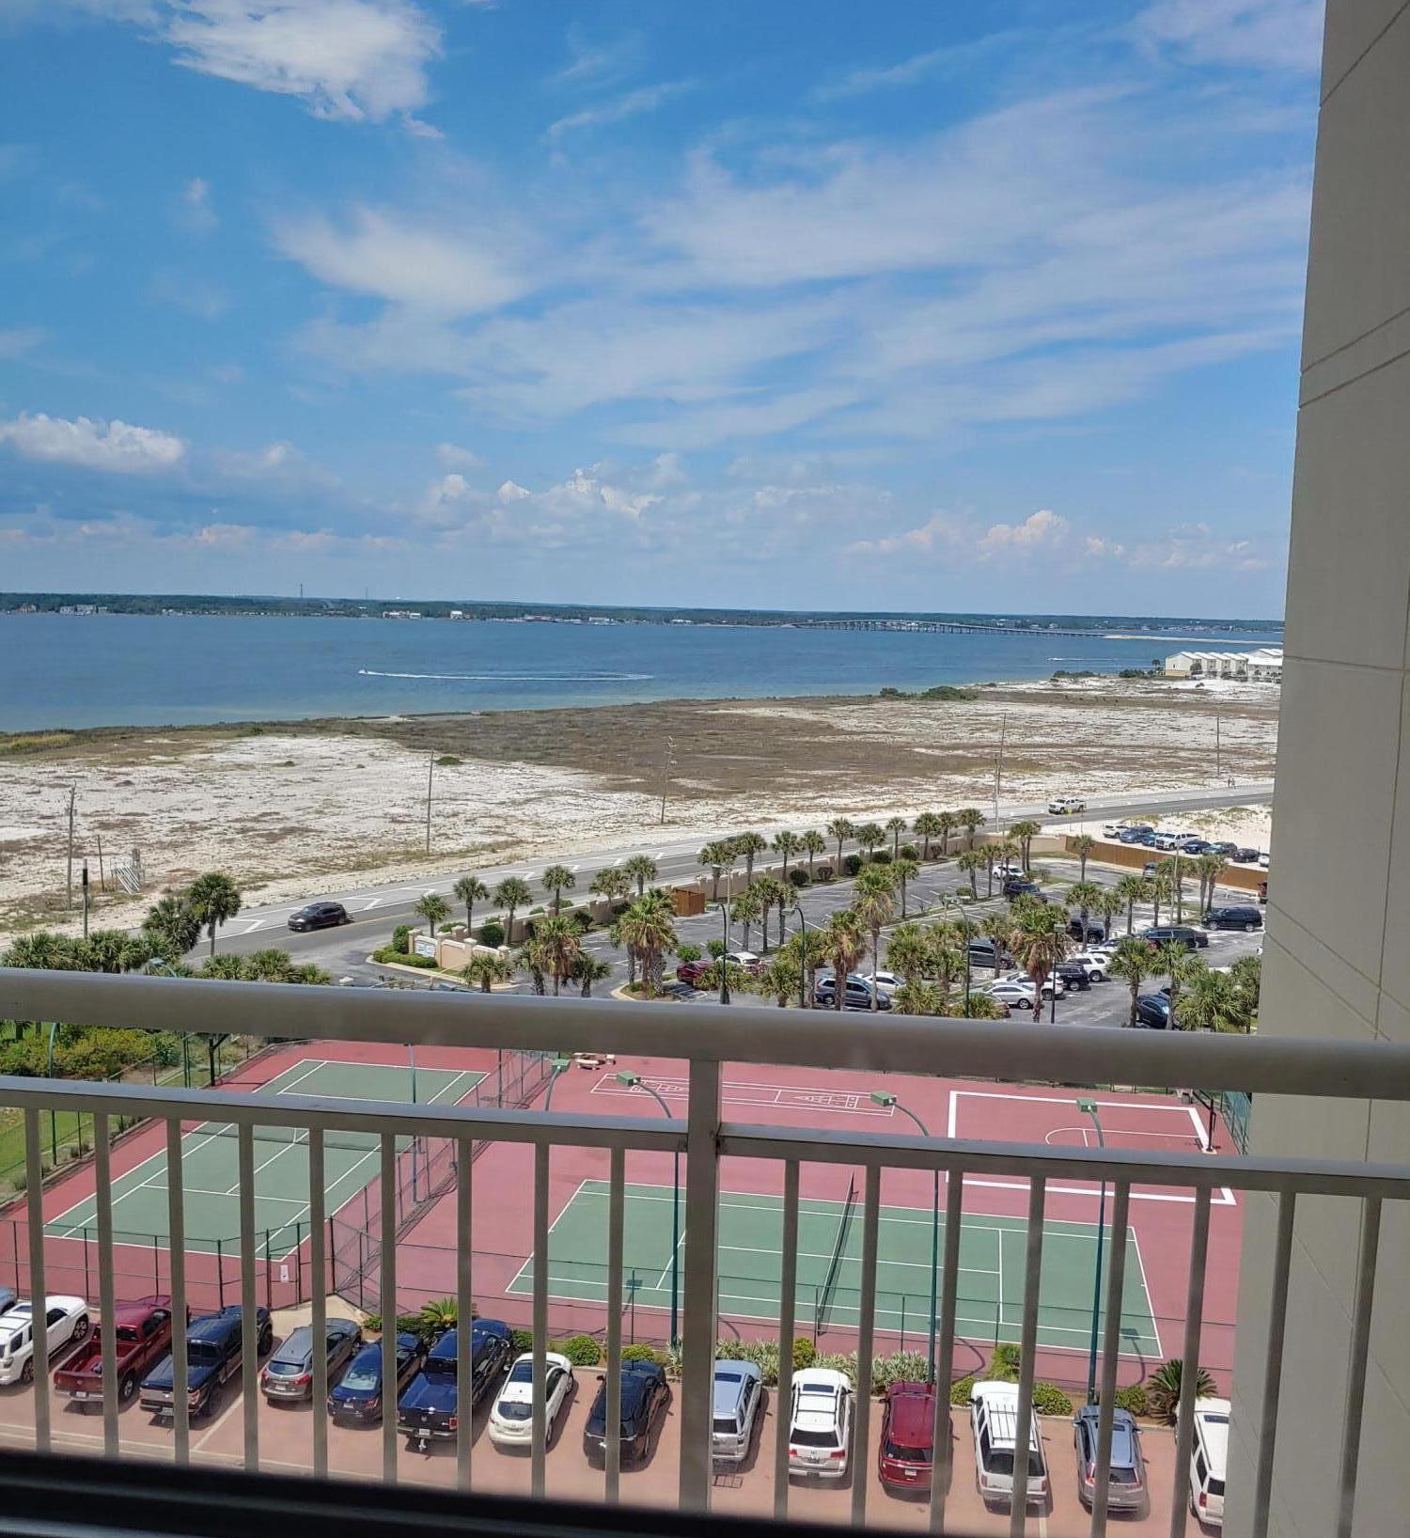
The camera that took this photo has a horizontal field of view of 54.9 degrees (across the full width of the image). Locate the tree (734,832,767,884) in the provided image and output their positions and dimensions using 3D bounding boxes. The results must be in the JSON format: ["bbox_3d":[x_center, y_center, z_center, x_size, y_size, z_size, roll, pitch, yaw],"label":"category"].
[{"bbox_3d":[4.198,8.521,123.926,3.092,5.716,3.092,1,7,0],"label":"tree"}]

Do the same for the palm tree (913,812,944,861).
[{"bbox_3d":[23.013,6.965,140.614,3.110,5.170,3.110,1,7,0],"label":"palm tree"}]

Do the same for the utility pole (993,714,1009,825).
[{"bbox_3d":[38.670,-0.289,177.844,1.000,12.600,0.600,1,7,0],"label":"utility pole"}]

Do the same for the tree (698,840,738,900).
[{"bbox_3d":[1.190,9.110,121.970,3.560,5.500,3.490,1,7,1],"label":"tree"}]

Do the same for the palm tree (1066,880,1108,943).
[{"bbox_3d":[29.576,11.219,104.935,3.188,5.382,3.188,1,7,0],"label":"palm tree"}]

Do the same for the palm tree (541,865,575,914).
[{"bbox_3d":[-11.762,10.124,109.058,2.820,4.990,2.820,1,7,0],"label":"palm tree"}]

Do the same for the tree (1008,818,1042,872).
[{"bbox_3d":[32.139,7.595,135.528,3.380,5.422,3.380,1,7,0],"label":"tree"}]

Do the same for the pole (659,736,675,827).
[{"bbox_3d":[-4.412,1.298,159.944,2.200,10.600,0.400,11,9,42],"label":"pole"}]

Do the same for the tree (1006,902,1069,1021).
[{"bbox_3d":[20.335,12.261,84.046,3.800,8.230,3.800,1,7,0],"label":"tree"}]

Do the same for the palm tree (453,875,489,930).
[{"bbox_3d":[-17.913,10.621,103.821,2.691,5.270,2.691,0,7,-10],"label":"palm tree"}]

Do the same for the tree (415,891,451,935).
[{"bbox_3d":[-20.240,11.247,101.159,2.730,4.300,2.730,1,7,0],"label":"tree"}]

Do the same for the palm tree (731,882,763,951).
[{"bbox_3d":[3.209,11.351,102.051,2.424,5.130,2.424,1,7,2],"label":"palm tree"}]

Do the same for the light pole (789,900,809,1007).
[{"bbox_3d":[5.034,12.292,77.402,0.700,9.100,1.800,6,9,37],"label":"light pole"}]

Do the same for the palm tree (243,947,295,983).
[{"bbox_3d":[-27.648,13.124,86.297,3.260,3.840,3.260,1,7,0],"label":"palm tree"}]

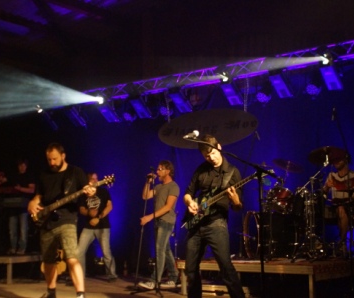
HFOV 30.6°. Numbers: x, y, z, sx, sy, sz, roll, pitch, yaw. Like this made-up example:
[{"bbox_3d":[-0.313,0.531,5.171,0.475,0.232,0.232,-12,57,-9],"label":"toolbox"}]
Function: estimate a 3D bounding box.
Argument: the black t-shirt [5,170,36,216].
[{"bbox_3d":[-2.735,0.760,11.300,0.500,0.740,0.300,-2,-8,18],"label":"black t-shirt"}]

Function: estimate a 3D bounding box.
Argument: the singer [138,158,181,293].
[{"bbox_3d":[-0.255,1.053,8.900,0.550,1.740,0.500,2,-8,-17],"label":"singer"}]

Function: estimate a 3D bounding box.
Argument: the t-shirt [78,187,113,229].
[{"bbox_3d":[-1.301,0.923,10.200,0.520,0.660,0.300,-2,-7,12],"label":"t-shirt"}]

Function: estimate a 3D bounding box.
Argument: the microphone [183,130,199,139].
[{"bbox_3d":[0.132,-0.130,5.900,0.165,0.052,0.052,-18,2,-28],"label":"microphone"}]

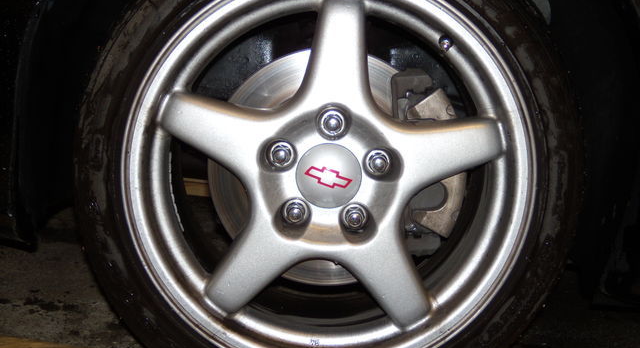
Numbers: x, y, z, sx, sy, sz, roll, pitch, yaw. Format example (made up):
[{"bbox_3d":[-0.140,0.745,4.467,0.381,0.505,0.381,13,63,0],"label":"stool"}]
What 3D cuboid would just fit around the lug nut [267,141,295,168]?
[{"bbox_3d":[-0.046,-0.022,0.783,0.027,0.027,0.031,0,6,-1],"label":"lug nut"}]

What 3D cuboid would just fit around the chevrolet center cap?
[{"bbox_3d":[0.010,0.002,0.773,0.075,0.075,0.017,13,6,-2],"label":"chevrolet center cap"}]

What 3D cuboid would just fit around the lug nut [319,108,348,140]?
[{"bbox_3d":[0.015,-0.059,0.780,0.027,0.027,0.031,0,6,-1],"label":"lug nut"}]

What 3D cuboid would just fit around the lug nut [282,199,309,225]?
[{"bbox_3d":[-0.029,0.047,0.790,0.027,0.027,0.031,0,6,-1],"label":"lug nut"}]

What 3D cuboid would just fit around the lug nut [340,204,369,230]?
[{"bbox_3d":[0.042,0.052,0.792,0.027,0.027,0.031,0,6,-1],"label":"lug nut"}]

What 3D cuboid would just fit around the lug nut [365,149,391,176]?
[{"bbox_3d":[0.069,-0.014,0.785,0.027,0.027,0.031,0,6,-1],"label":"lug nut"}]

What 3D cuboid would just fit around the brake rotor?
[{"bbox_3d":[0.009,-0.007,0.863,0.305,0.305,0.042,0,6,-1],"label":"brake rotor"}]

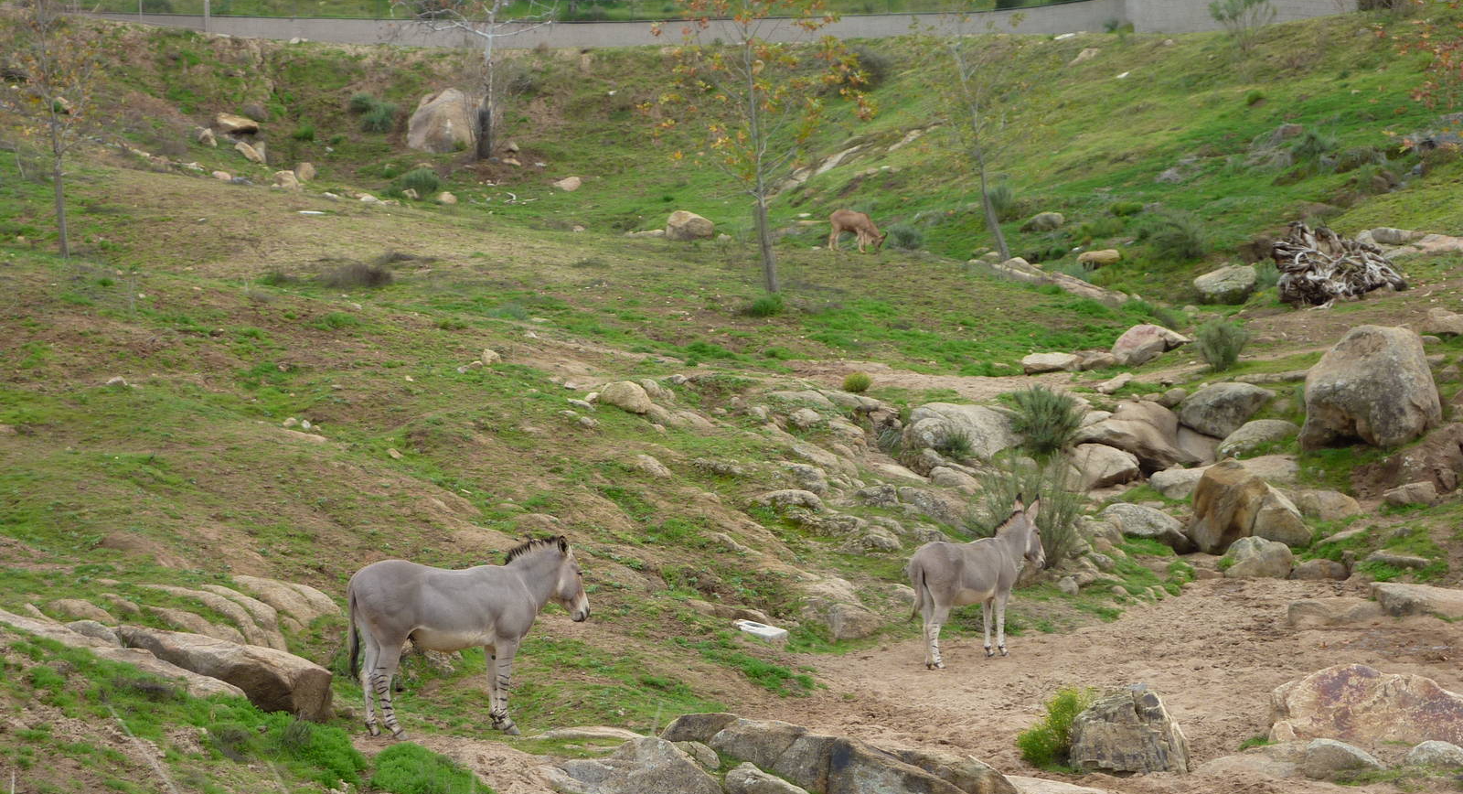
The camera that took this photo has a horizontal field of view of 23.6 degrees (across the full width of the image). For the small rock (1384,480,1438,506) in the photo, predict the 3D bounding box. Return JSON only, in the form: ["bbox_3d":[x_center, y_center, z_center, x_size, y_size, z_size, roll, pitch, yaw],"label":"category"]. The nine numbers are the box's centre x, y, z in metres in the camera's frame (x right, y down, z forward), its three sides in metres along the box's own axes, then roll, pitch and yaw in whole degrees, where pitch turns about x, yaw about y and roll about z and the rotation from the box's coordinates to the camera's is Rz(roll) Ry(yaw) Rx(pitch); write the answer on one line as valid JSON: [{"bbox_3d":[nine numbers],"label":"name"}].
[{"bbox_3d":[9.097,1.286,47.000,0.700,0.340,0.500,0,-2,0],"label":"small rock"}]

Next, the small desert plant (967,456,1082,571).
[{"bbox_3d":[3.262,1.296,38.800,1.302,1.207,1.200,0,2,0],"label":"small desert plant"}]

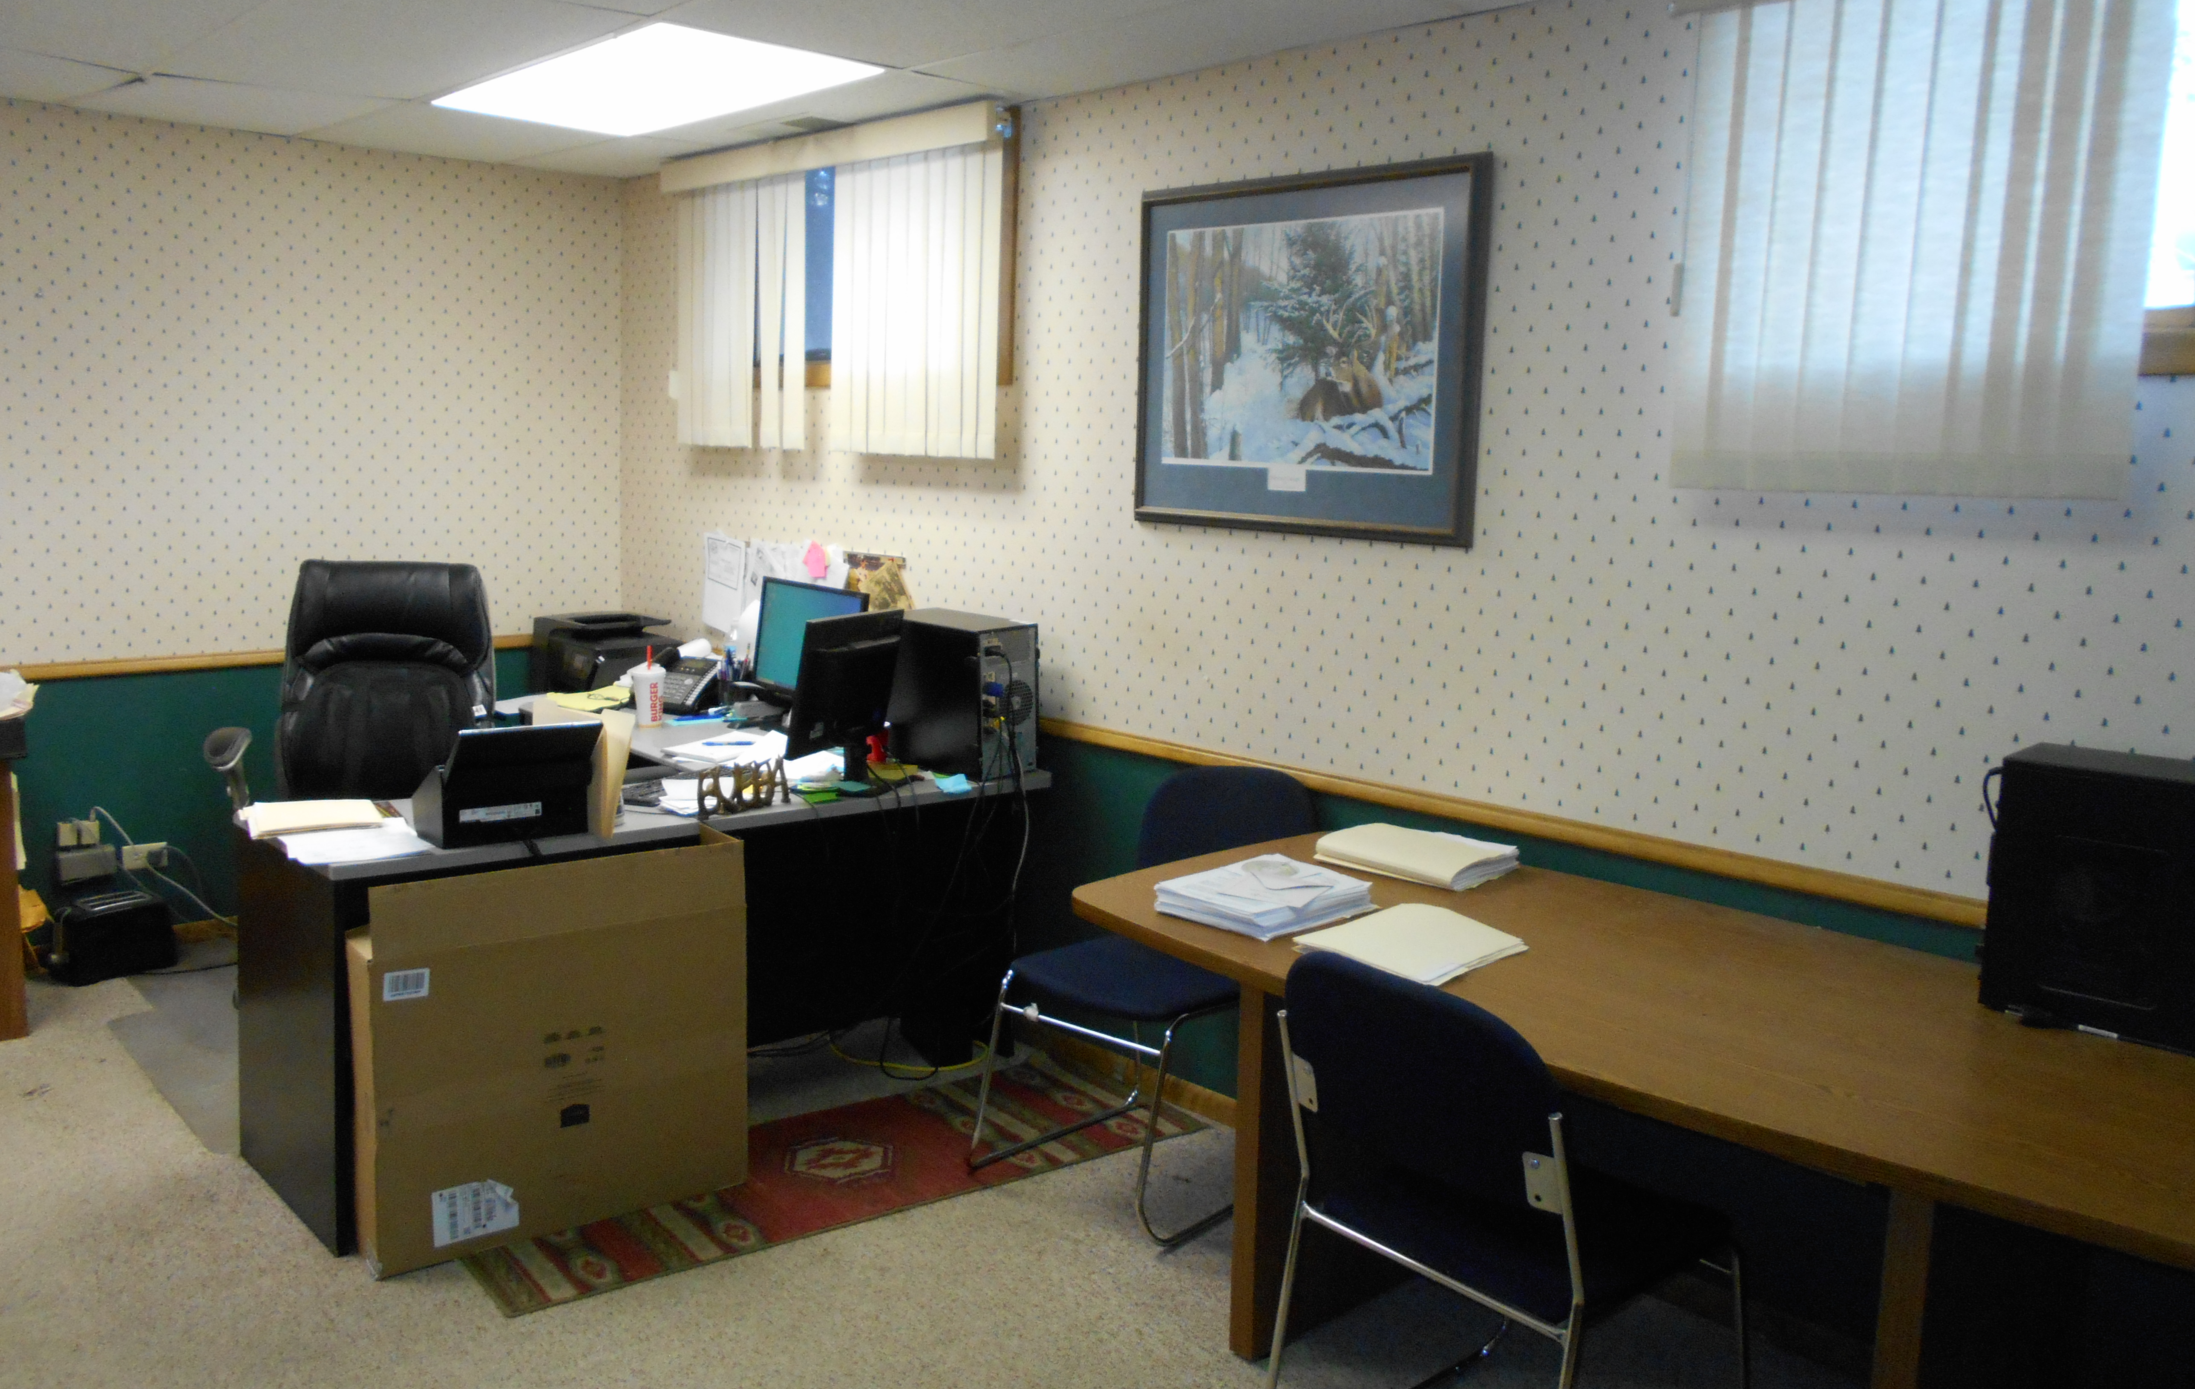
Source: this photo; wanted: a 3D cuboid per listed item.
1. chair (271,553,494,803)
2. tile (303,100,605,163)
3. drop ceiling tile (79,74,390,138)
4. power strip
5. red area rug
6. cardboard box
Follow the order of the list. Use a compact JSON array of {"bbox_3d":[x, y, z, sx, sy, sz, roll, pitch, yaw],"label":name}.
[{"bbox_3d":[-1.830,0.256,4.229,0.687,1.156,0.707,-1,9,-18],"label":"chair"},{"bbox_3d":[-1.744,-1.545,4.541,0.600,0.018,0.770,-7,12,-44],"label":"tile"},{"bbox_3d":[-2.187,-1.499,4.170,0.585,0.018,0.740,-7,12,-44],"label":"drop ceiling tile"},{"bbox_3d":[-2.714,0.457,4.428,0.130,0.080,0.065,-7,12,-44],"label":"power strip"},{"bbox_3d":[-0.547,0.971,3.447,1.525,0.010,0.555,-5,11,-37],"label":"red area rug"},{"bbox_3d":[-1.057,0.666,3.217,0.718,0.728,0.159,-5,10,-36],"label":"cardboard box"}]

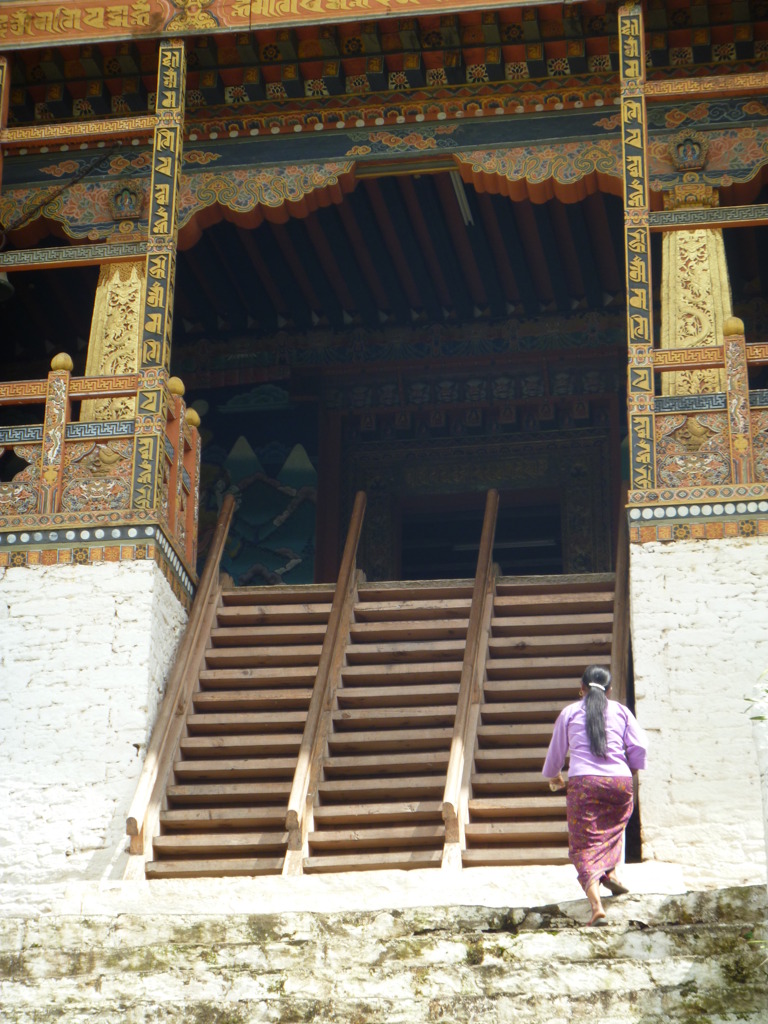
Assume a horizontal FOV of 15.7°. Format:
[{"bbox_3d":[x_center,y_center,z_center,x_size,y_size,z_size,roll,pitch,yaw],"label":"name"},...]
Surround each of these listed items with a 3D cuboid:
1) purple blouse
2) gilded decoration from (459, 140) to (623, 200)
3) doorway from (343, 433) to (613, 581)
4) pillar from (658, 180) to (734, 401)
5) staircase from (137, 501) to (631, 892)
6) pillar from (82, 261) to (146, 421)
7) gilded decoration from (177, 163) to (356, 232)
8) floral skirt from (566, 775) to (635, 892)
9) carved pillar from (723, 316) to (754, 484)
[{"bbox_3d":[1.177,1.261,15.477,0.580,0.490,0.310,-3,-24,9],"label":"purple blouse"},{"bbox_3d":[1.051,-2.232,18.809,1.130,0.440,0.280,-3,-24,9],"label":"gilded decoration"},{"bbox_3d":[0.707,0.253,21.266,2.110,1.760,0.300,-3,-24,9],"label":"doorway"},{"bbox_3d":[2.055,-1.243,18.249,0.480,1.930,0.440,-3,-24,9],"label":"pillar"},{"bbox_3d":[0.140,0.958,17.499,2.910,3.400,2.130,-3,-24,9],"label":"staircase"},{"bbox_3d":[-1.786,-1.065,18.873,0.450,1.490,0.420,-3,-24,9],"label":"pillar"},{"bbox_3d":[-0.791,-2.118,19.112,1.250,0.480,0.280,-3,-24,9],"label":"gilded decoration"},{"bbox_3d":[1.186,1.756,15.235,0.380,0.690,0.360,-3,-24,9],"label":"floral skirt"},{"bbox_3d":[2.248,-0.719,17.605,0.140,1.180,0.140,-3,-24,9],"label":"carved pillar"}]

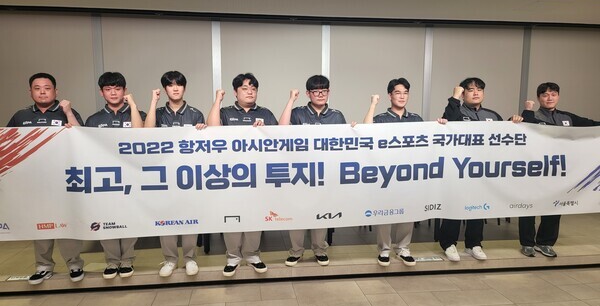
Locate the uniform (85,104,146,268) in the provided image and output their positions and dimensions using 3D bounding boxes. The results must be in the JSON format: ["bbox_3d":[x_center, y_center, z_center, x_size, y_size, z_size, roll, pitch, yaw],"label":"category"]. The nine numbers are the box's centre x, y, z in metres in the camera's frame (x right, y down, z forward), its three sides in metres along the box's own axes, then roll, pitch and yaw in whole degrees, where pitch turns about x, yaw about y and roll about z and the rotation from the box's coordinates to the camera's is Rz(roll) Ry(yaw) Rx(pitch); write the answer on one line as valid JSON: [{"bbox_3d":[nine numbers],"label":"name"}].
[{"bbox_3d":[-1.578,0.297,3.636,0.505,1.483,0.360,-1,8,-13],"label":"uniform"}]

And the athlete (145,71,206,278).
[{"bbox_3d":[-1.063,0.186,3.646,0.517,1.775,0.450,-1,7,-8],"label":"athlete"}]

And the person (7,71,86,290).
[{"bbox_3d":[-2.098,0.213,3.504,0.620,1.749,0.500,-1,8,-13],"label":"person"}]

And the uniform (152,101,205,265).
[{"bbox_3d":[-1.045,0.283,3.682,0.421,1.484,0.330,-1,7,-8],"label":"uniform"}]

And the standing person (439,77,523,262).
[{"bbox_3d":[1.689,0.160,4.029,0.763,1.749,0.500,0,7,-3],"label":"standing person"}]

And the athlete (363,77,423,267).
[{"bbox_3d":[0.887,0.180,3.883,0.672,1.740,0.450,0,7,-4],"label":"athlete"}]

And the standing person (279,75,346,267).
[{"bbox_3d":[0.132,0.166,3.891,0.672,1.760,0.460,0,7,-4],"label":"standing person"}]

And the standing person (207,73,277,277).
[{"bbox_3d":[-0.491,0.190,3.678,0.626,1.762,0.500,-1,7,-8],"label":"standing person"}]

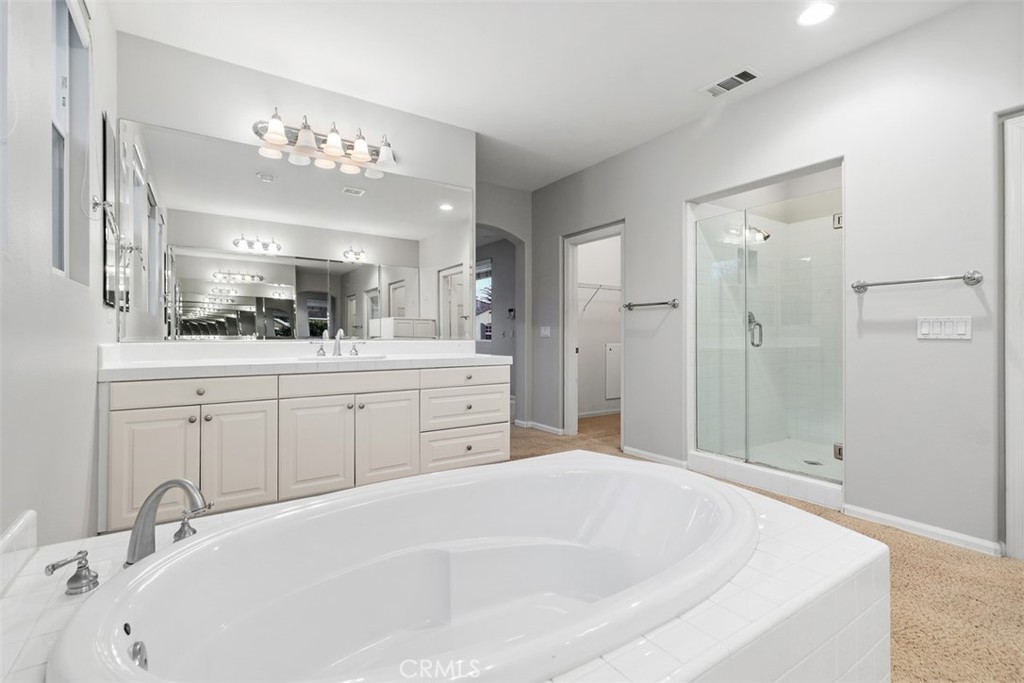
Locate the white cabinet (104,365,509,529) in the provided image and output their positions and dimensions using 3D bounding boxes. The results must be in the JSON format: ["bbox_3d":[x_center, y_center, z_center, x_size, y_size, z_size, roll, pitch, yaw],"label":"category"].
[{"bbox_3d":[-1.079,0.599,2.901,2.227,0.854,0.534,-1,1,-34],"label":"white cabinet"}]

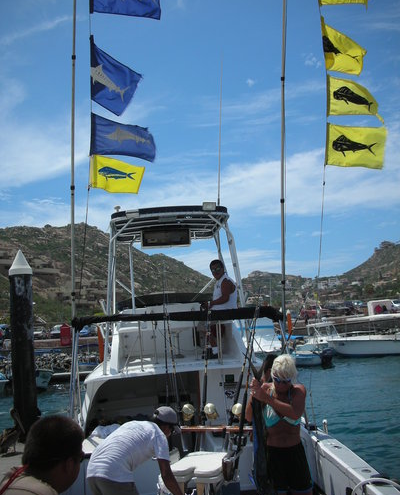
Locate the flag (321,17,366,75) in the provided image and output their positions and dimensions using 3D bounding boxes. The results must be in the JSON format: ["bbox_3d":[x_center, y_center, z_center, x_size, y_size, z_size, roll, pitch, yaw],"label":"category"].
[{"bbox_3d":[0.962,-1.343,3.600,0.310,0.350,0.120,0,10,-6],"label":"flag"}]

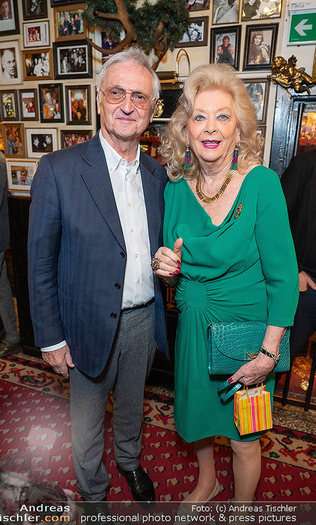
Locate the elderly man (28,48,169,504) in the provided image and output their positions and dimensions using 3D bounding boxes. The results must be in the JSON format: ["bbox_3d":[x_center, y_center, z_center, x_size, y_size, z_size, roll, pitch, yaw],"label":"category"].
[{"bbox_3d":[-0.149,0.196,1.246,0.540,1.700,0.360,-6,17,-25],"label":"elderly man"}]

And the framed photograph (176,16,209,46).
[{"bbox_3d":[0.170,-1.183,1.800,0.172,0.132,0.022,6,16,17],"label":"framed photograph"}]

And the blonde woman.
[{"bbox_3d":[0.220,0.241,1.198,0.500,1.620,0.390,7,16,21],"label":"blonde woman"}]

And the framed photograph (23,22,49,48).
[{"bbox_3d":[-0.714,-1.336,2.054,0.174,0.128,0.022,6,16,17],"label":"framed photograph"}]

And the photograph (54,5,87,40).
[{"bbox_3d":[-0.484,-1.330,1.954,0.190,0.168,0.022,5,15,15],"label":"photograph"}]

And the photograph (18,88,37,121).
[{"bbox_3d":[-0.778,-0.955,2.133,0.122,0.175,0.022,5,15,15],"label":"photograph"}]

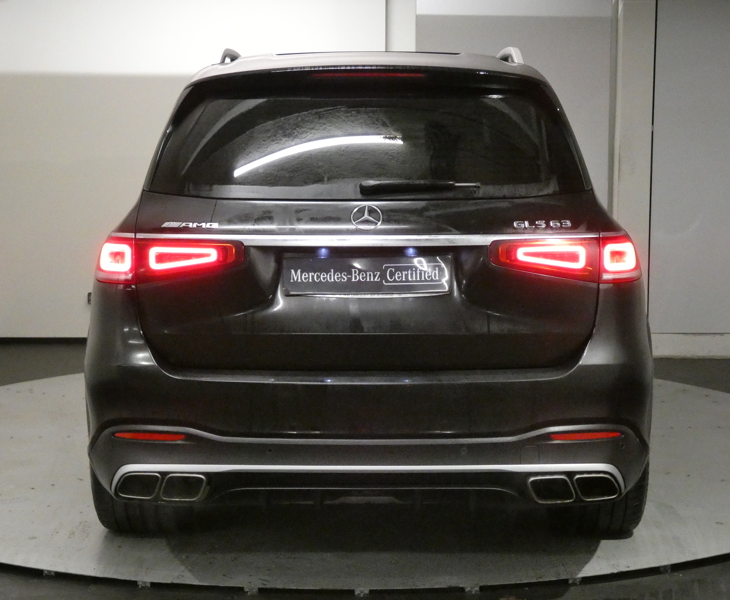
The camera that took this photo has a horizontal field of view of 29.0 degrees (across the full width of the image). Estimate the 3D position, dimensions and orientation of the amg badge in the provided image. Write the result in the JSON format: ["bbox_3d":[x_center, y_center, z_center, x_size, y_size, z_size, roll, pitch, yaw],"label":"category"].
[{"bbox_3d":[-0.542,-0.231,4.379,0.183,0.023,0.006,1,-13,5],"label":"amg badge"}]

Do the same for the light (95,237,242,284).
[{"bbox_3d":[-0.626,-0.130,4.486,0.511,0.157,0.258,0,7,1],"label":"light"}]

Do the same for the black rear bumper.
[{"bbox_3d":[0.009,0.275,4.595,1.932,0.674,0.604,0,7,1],"label":"black rear bumper"}]

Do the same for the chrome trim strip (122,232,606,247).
[{"bbox_3d":[0.002,-0.186,4.347,1.452,0.042,0.094,0,7,1],"label":"chrome trim strip"}]

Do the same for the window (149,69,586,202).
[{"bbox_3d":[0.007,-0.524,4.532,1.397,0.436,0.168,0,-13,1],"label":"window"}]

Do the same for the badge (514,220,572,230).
[{"bbox_3d":[0.550,-0.231,4.365,0.183,0.029,0.007,0,-13,-3],"label":"badge"}]

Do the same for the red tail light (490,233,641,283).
[{"bbox_3d":[0.644,-0.126,4.471,0.511,0.157,0.258,0,7,1],"label":"red tail light"}]

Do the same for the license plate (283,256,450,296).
[{"bbox_3d":[0.008,-0.074,4.340,0.520,0.121,0.015,0,7,1],"label":"license plate"}]

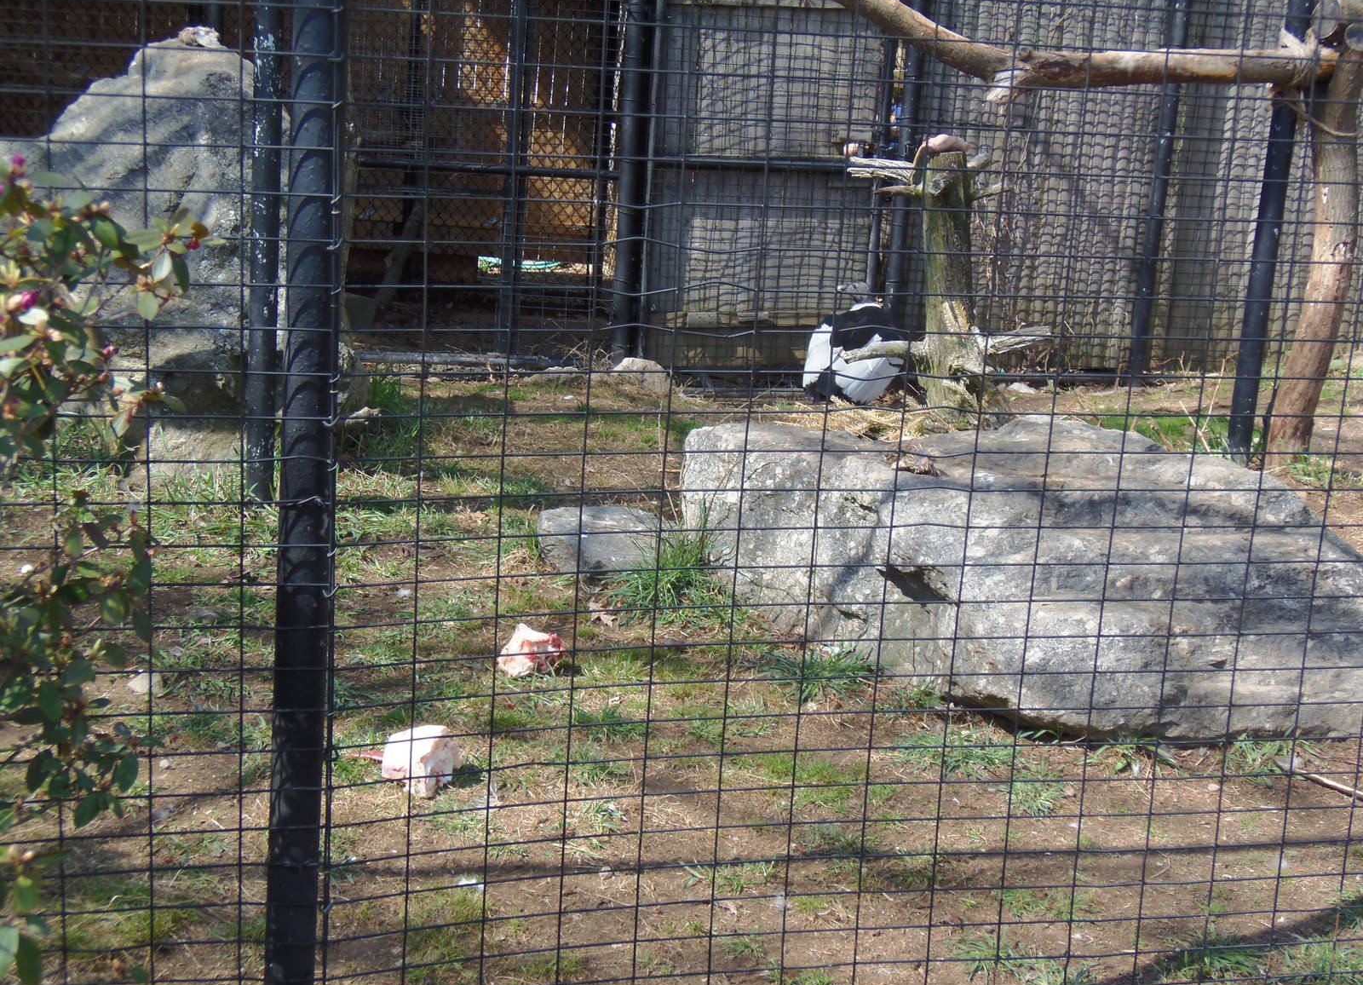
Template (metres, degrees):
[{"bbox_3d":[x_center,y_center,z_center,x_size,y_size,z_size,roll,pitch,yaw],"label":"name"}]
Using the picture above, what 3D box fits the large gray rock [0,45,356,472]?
[{"bbox_3d":[-1.797,-0.882,6.966,1.280,1.520,0.900,6,13,10],"label":"large gray rock"}]

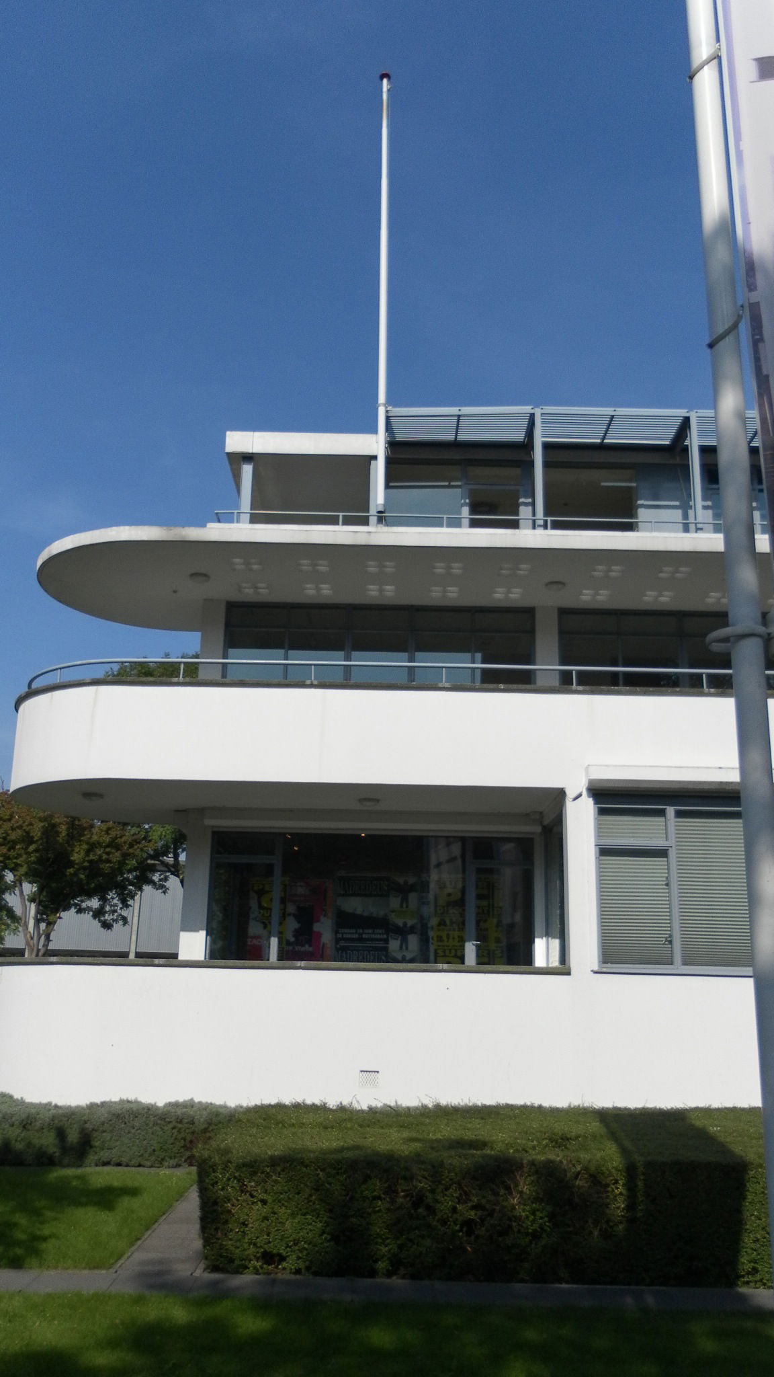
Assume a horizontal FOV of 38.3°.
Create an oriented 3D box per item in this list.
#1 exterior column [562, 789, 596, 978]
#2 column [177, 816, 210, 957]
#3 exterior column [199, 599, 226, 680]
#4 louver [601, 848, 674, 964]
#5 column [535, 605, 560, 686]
[{"bbox_3d":[2.291,2.293,13.210,0.340,2.150,0.330,1,-15,0],"label":"exterior column"},{"bbox_3d":[-2.555,2.880,15.076,0.330,2.450,0.330,1,-15,0],"label":"column"},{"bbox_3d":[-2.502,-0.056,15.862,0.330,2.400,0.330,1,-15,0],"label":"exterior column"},{"bbox_3d":[2.896,2.568,13.042,0.870,1.350,0.080,1,-15,0],"label":"louver"},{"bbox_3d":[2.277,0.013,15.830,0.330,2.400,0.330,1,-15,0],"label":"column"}]

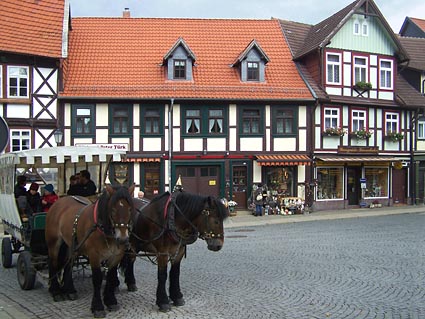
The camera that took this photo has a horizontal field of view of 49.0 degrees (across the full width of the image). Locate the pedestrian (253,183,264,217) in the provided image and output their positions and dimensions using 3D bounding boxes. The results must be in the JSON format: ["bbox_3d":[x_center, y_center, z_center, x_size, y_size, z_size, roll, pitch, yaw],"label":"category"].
[{"bbox_3d":[2.336,2.092,23.700,0.500,1.630,0.380,0,0,14],"label":"pedestrian"}]

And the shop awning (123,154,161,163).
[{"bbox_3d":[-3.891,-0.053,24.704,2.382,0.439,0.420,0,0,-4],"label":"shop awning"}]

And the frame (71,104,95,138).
[{"bbox_3d":[-6.830,-2.011,24.692,1.280,1.799,0.160,0,0,-4],"label":"frame"}]

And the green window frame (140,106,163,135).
[{"bbox_3d":[-3.204,-2.058,24.946,1.310,1.764,0.160,0,0,-4],"label":"green window frame"}]

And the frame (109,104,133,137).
[{"bbox_3d":[-4.876,-2.048,24.829,1.293,1.756,0.160,0,0,-4],"label":"frame"}]

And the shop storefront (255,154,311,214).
[{"bbox_3d":[3.752,1.378,25.017,2.900,3.170,1.100,0,0,-4],"label":"shop storefront"}]

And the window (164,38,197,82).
[{"bbox_3d":[-1.839,-5.549,26.803,1.800,2.336,2.350,0,0,-4],"label":"window"}]

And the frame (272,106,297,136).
[{"bbox_3d":[3.939,-2.058,25.445,1.369,1.717,0.160,0,0,-4],"label":"frame"}]

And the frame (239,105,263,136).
[{"bbox_3d":[2.121,-2.053,25.318,1.345,1.720,0.160,0,0,-4],"label":"frame"}]

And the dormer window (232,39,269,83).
[{"bbox_3d":[2.216,-5.483,27.015,1.800,2.356,2.350,0,0,-4],"label":"dormer window"}]

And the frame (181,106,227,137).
[{"bbox_3d":[-0.431,-2.039,25.140,2.532,1.740,0.160,0,0,-4],"label":"frame"}]

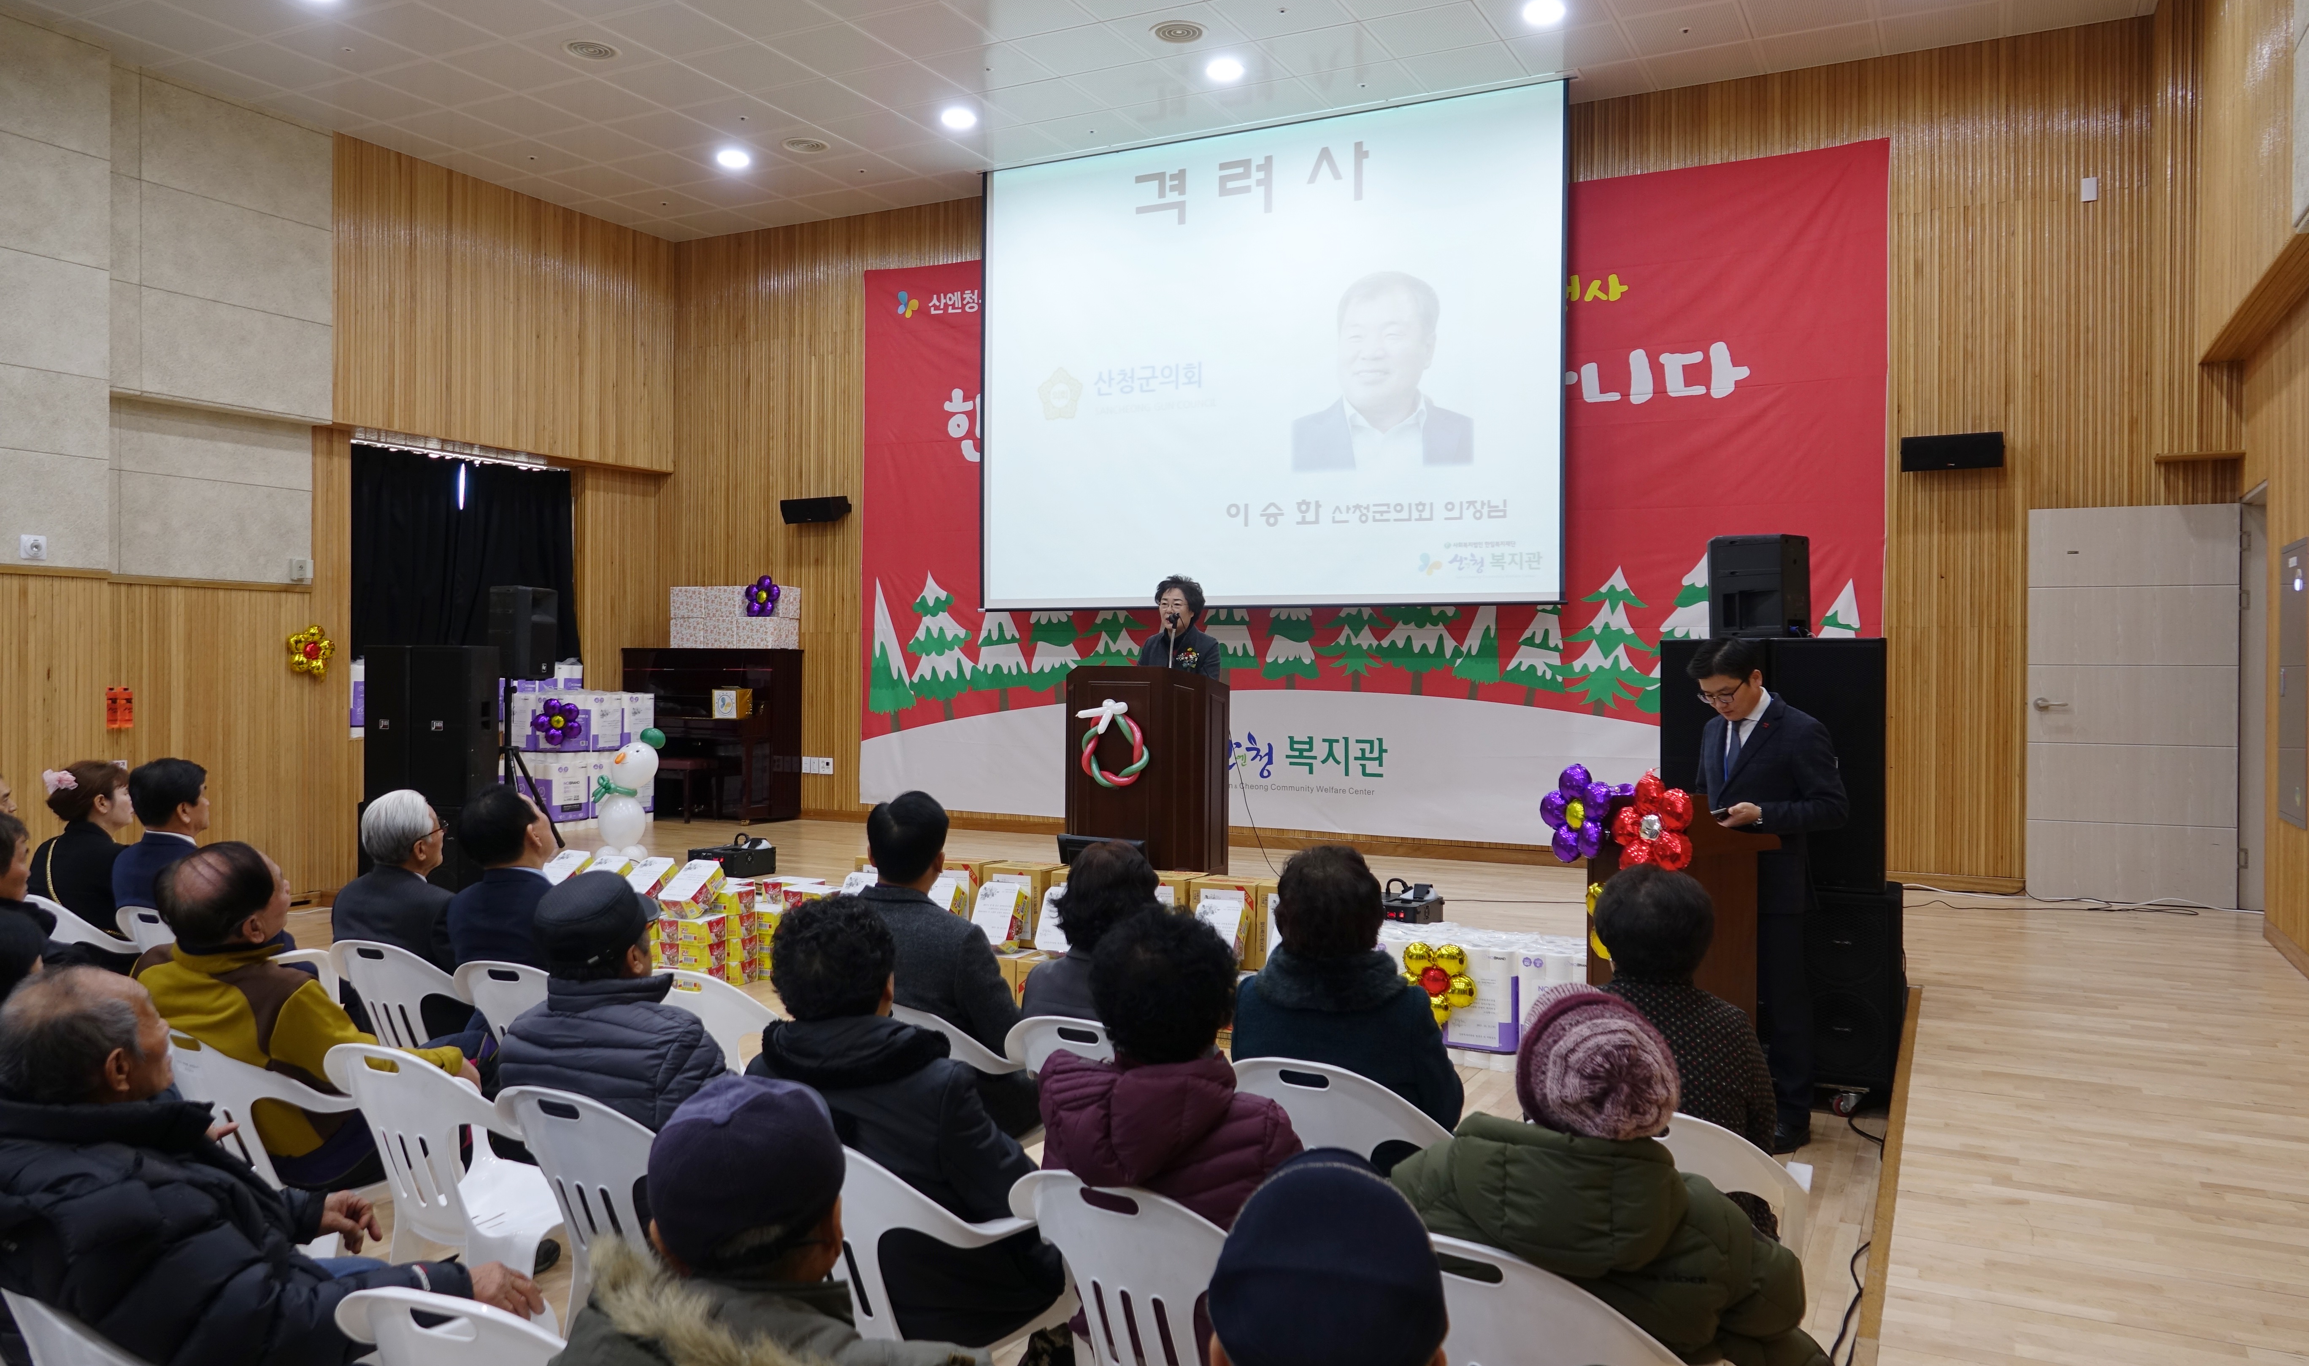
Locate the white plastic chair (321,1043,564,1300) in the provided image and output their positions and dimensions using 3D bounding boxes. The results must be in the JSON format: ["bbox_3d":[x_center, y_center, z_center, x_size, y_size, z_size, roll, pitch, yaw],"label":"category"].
[{"bbox_3d":[-1.506,1.163,3.497,0.560,0.810,0.570,1,1,24],"label":"white plastic chair"}]

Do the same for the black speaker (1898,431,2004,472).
[{"bbox_3d":[4.220,-1.227,8.154,0.475,0.170,0.180,1,19,28],"label":"black speaker"}]

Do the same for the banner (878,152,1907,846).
[{"bbox_3d":[0.882,-1.051,10.019,7.000,4.000,0.050,1,1,28],"label":"banner"}]

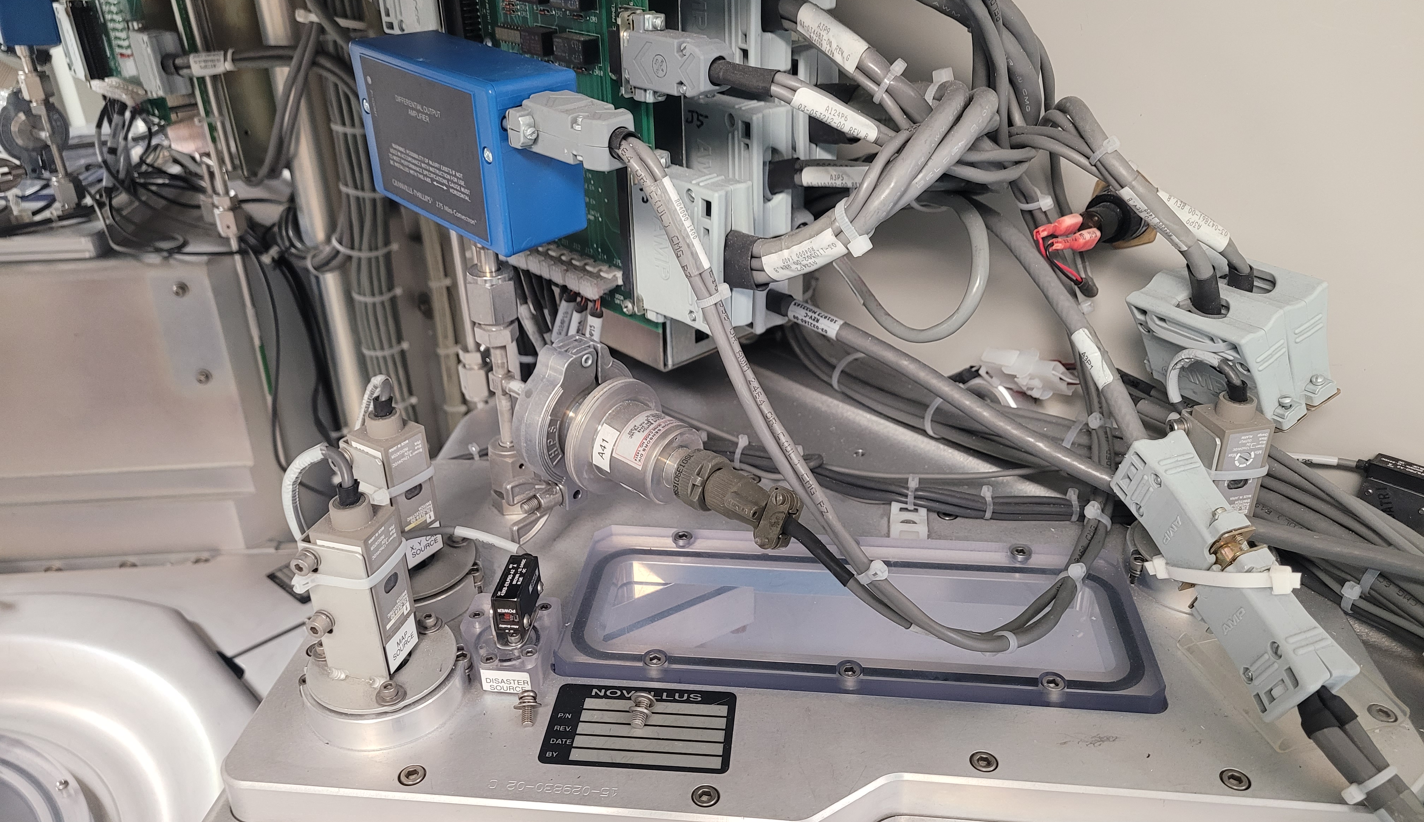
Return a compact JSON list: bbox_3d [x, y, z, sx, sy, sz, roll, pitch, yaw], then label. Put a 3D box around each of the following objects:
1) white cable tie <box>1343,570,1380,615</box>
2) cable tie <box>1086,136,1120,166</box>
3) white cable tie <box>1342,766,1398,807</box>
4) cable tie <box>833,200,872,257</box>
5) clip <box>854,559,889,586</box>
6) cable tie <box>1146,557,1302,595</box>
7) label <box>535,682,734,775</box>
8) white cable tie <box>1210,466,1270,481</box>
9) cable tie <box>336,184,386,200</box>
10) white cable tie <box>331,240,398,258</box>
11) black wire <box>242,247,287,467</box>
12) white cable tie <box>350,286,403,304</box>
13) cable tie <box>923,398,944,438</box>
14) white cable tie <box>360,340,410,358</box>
[{"bbox_3d":[0.250,0.069,0.412,0.008,0.017,0.014,32,9,12],"label":"white cable tie"},{"bbox_3d":[0.143,-0.095,0.390,0.005,0.014,0.010,46,23,6],"label":"cable tie"},{"bbox_3d":[0.223,0.127,0.362,0.022,0.014,0.006,-37,52,16],"label":"white cable tie"},{"bbox_3d":[0.049,-0.063,0.370,0.009,0.019,0.015,-27,5,9],"label":"cable tie"},{"bbox_3d":[0.065,0.066,0.438,0.016,0.007,0.013,-38,14,1],"label":"clip"},{"bbox_3d":[0.174,0.056,0.365,0.052,0.011,0.027,6,7,21],"label":"cable tie"},{"bbox_3d":[-0.025,0.110,0.372,0.064,0.001,0.037,2,31,5],"label":"label"},{"bbox_3d":[0.222,0.021,0.466,0.026,0.005,0.027,-10,31,-13],"label":"white cable tie"},{"bbox_3d":[-0.218,-0.139,0.672,0.036,0.005,0.030,-4,30,-3],"label":"cable tie"},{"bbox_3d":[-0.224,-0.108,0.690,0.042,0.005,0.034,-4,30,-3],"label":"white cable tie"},{"bbox_3d":[-0.303,-0.038,0.730,0.020,0.165,0.030,2,31,5],"label":"black wire"},{"bbox_3d":[-0.222,-0.079,0.705,0.034,0.005,0.028,-4,30,-3],"label":"white cable tie"},{"bbox_3d":[0.122,0.004,0.575,0.005,0.026,0.024,26,6,39],"label":"cable tie"},{"bbox_3d":[-0.217,-0.043,0.710,0.034,0.006,0.027,2,31,5],"label":"white cable tie"}]

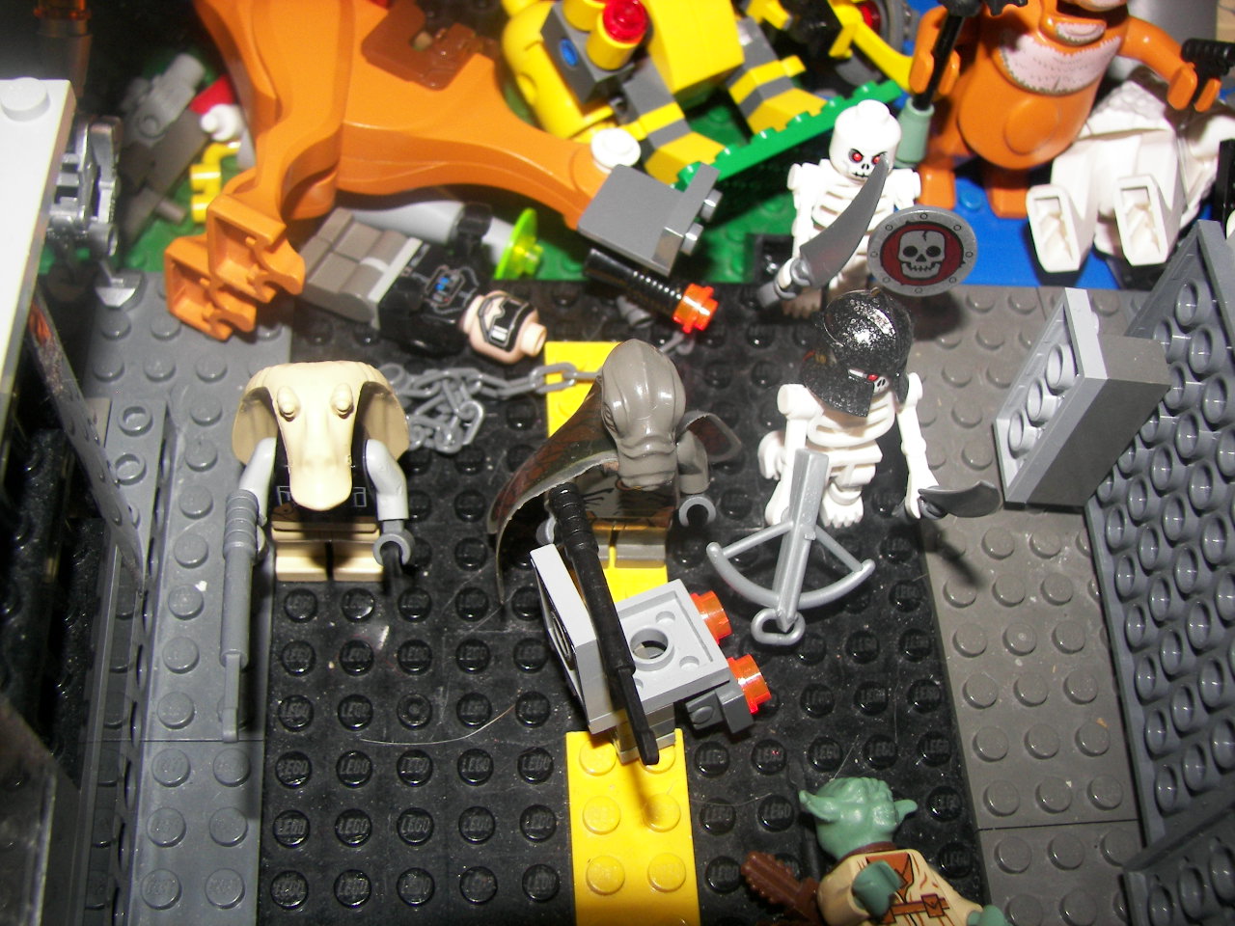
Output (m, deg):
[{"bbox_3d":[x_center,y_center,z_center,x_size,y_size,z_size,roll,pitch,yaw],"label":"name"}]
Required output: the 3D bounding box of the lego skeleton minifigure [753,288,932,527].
[{"bbox_3d":[0.032,-0.004,0.179,0.025,0.043,0.018,-4,60,-10],"label":"lego skeleton minifigure"}]

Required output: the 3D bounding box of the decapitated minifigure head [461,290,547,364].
[{"bbox_3d":[-0.018,-0.021,0.200,0.011,0.010,0.010,22,59,6],"label":"decapitated minifigure head"}]

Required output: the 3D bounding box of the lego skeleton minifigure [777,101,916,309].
[{"bbox_3d":[0.036,-0.038,0.201,0.022,0.041,0.015,-2,59,-8],"label":"lego skeleton minifigure"}]

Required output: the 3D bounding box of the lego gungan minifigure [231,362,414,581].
[{"bbox_3d":[-0.038,0.004,0.166,0.024,0.042,0.017,0,59,-7],"label":"lego gungan minifigure"}]

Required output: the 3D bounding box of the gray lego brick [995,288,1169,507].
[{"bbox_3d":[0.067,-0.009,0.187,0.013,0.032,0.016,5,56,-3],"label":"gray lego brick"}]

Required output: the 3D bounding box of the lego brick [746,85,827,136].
[{"bbox_3d":[0.032,-0.065,0.240,0.008,0.016,0.010,-29,91,-17],"label":"lego brick"}]

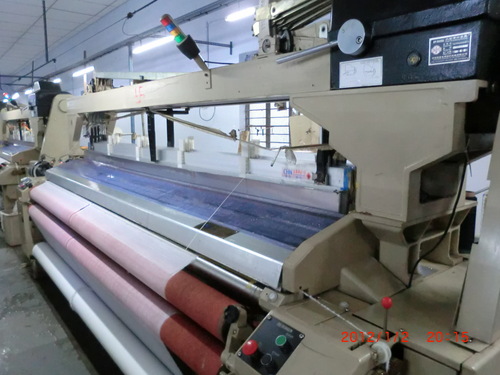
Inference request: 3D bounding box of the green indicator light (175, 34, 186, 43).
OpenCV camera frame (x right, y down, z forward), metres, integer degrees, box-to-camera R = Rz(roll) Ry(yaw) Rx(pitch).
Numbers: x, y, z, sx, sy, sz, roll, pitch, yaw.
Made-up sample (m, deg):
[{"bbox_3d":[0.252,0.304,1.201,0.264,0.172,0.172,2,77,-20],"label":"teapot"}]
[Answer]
[{"bbox_3d":[-0.272,-0.578,1.510,0.036,0.036,0.028,11,-30,49],"label":"green indicator light"}]

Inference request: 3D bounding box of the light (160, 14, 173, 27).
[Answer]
[{"bbox_3d":[-0.314,-0.624,1.465,0.036,0.036,0.029,11,-30,49],"label":"light"}]

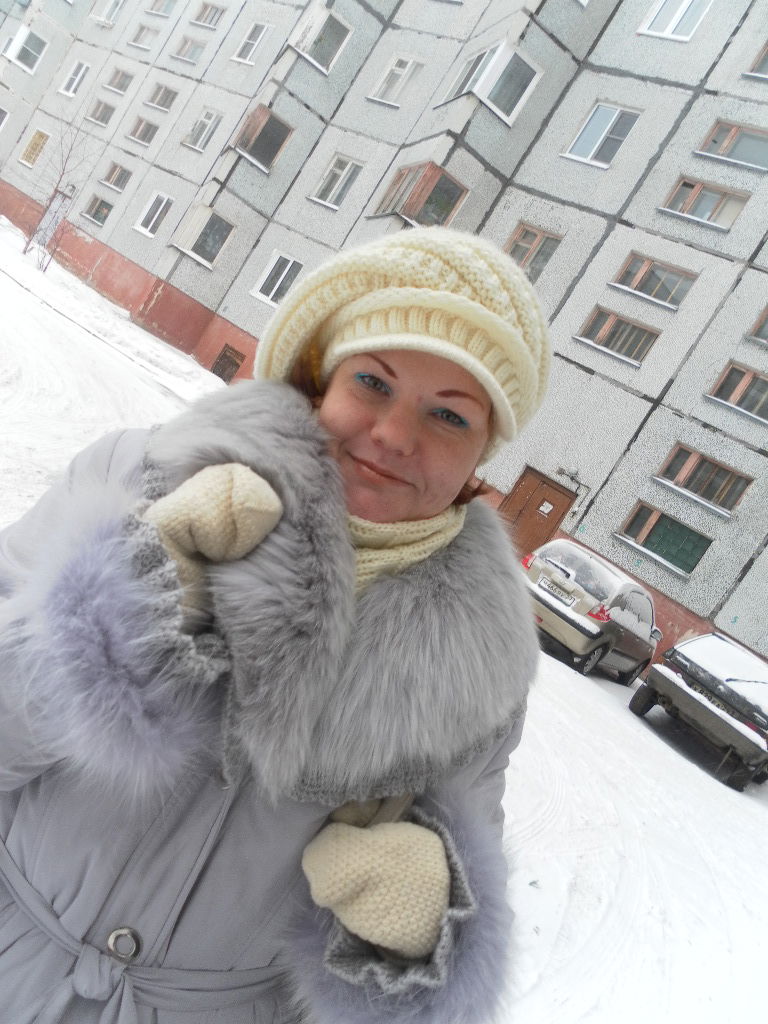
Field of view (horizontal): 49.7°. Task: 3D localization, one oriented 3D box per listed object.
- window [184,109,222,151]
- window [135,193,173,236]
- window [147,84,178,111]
[{"bbox_3d":[-5.478,-11.639,25.230,1.155,1.260,0.160,36,6,36],"label":"window"},{"bbox_3d":[-6.888,-8.964,24.989,1.077,1.229,0.150,36,6,36],"label":"window"},{"bbox_3d":[-6.954,-13.030,26.059,1.392,0.703,0.180,36,7,36],"label":"window"}]

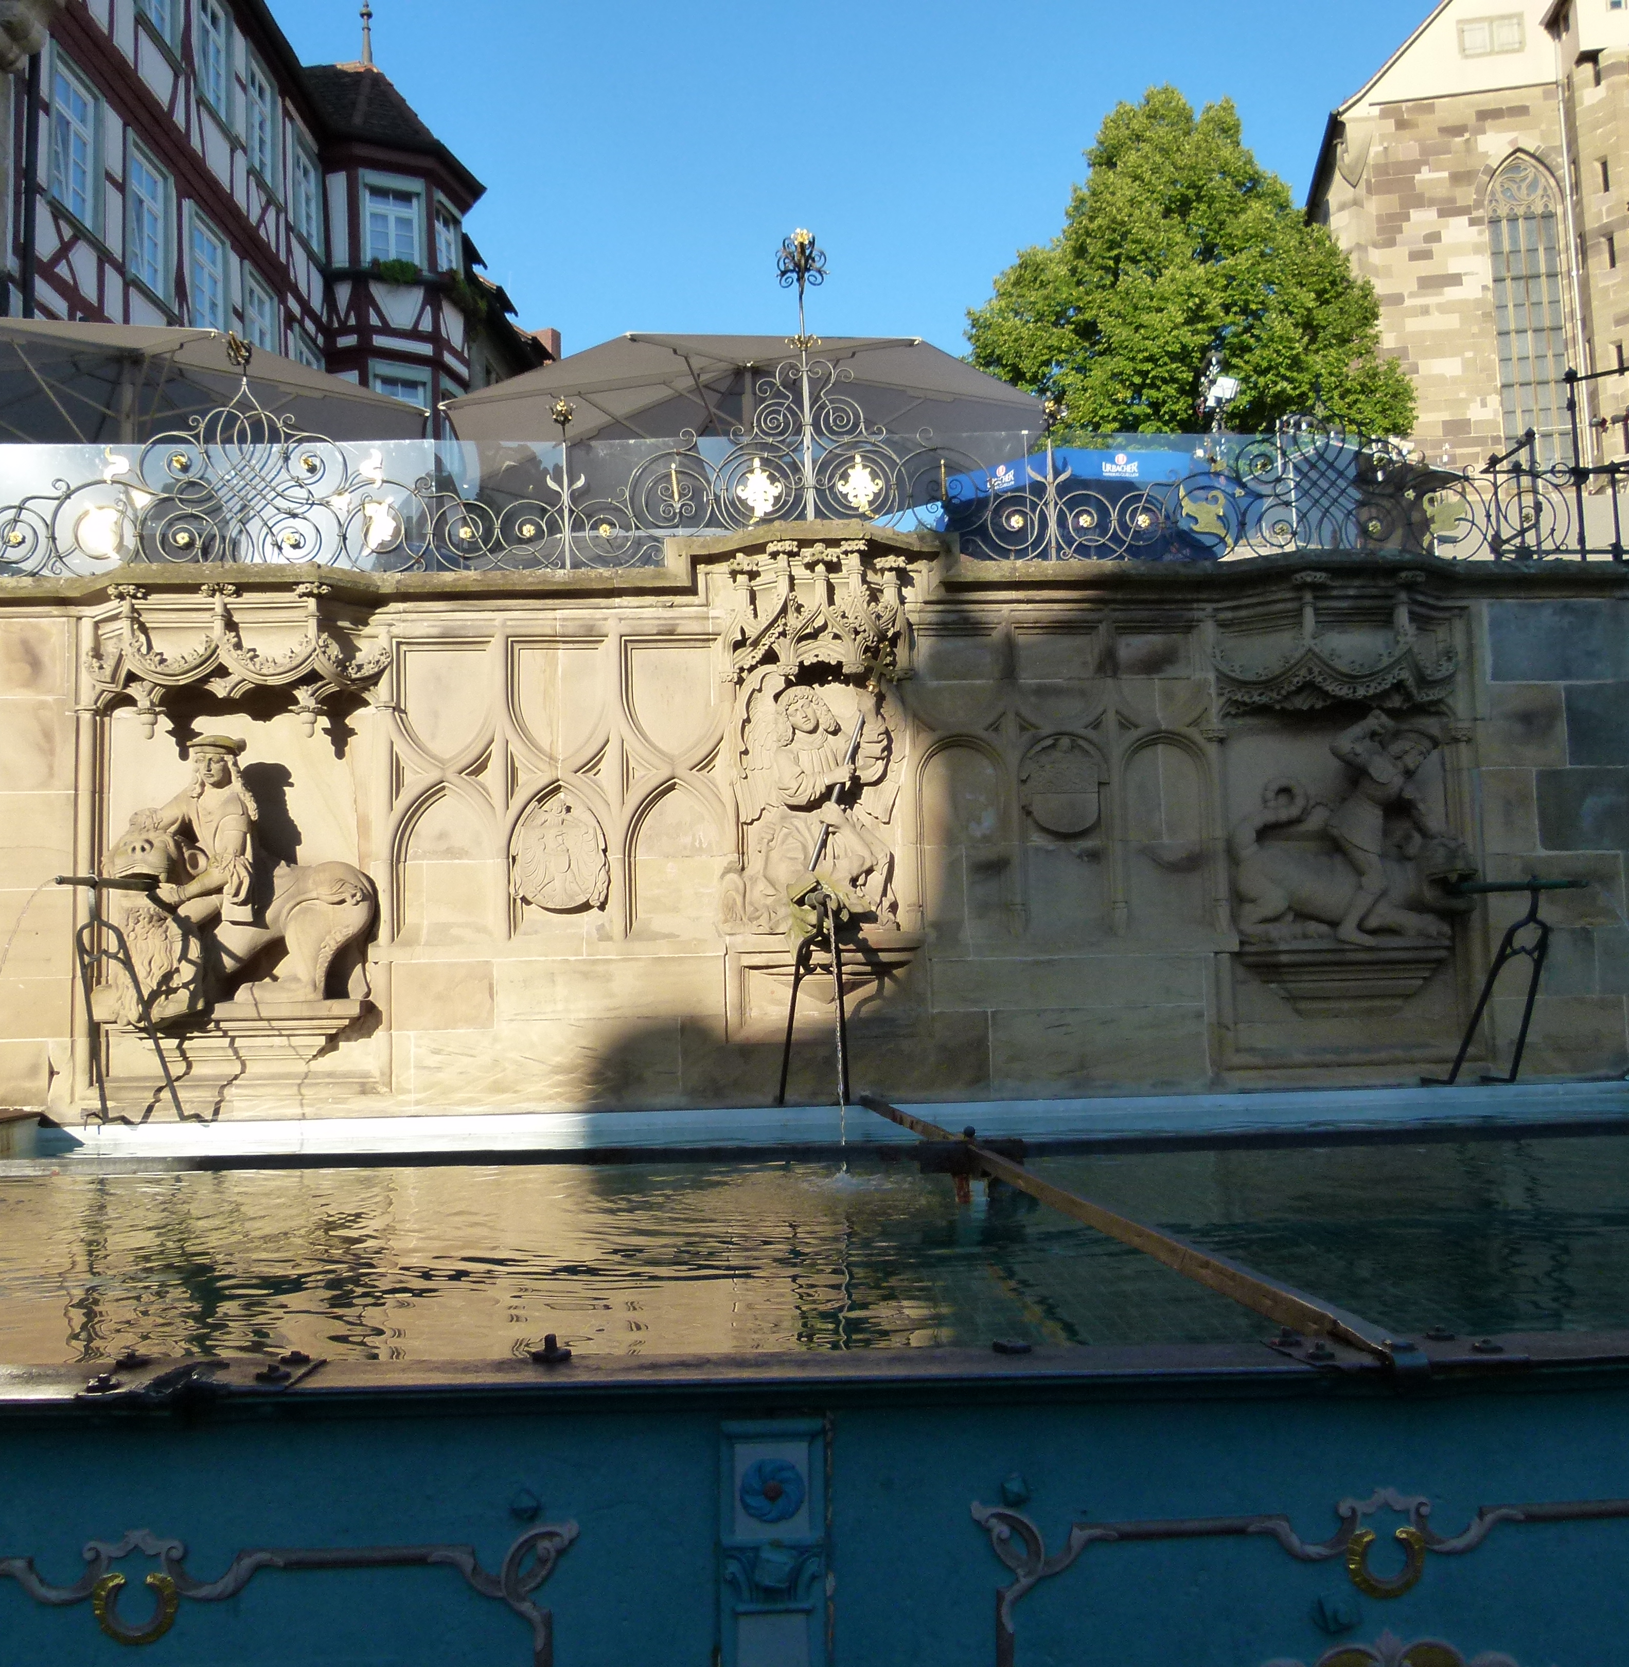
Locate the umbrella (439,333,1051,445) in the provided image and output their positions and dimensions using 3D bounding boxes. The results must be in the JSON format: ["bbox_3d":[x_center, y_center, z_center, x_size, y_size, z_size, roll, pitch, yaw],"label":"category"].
[{"bbox_3d":[-0.499,-1.916,11.623,4.250,2.950,4.250,-1,-6,-2],"label":"umbrella"}]

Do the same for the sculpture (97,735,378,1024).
[{"bbox_3d":[-2.518,0.211,7.071,1.071,1.216,0.420,-1,-6,-2],"label":"sculpture"}]

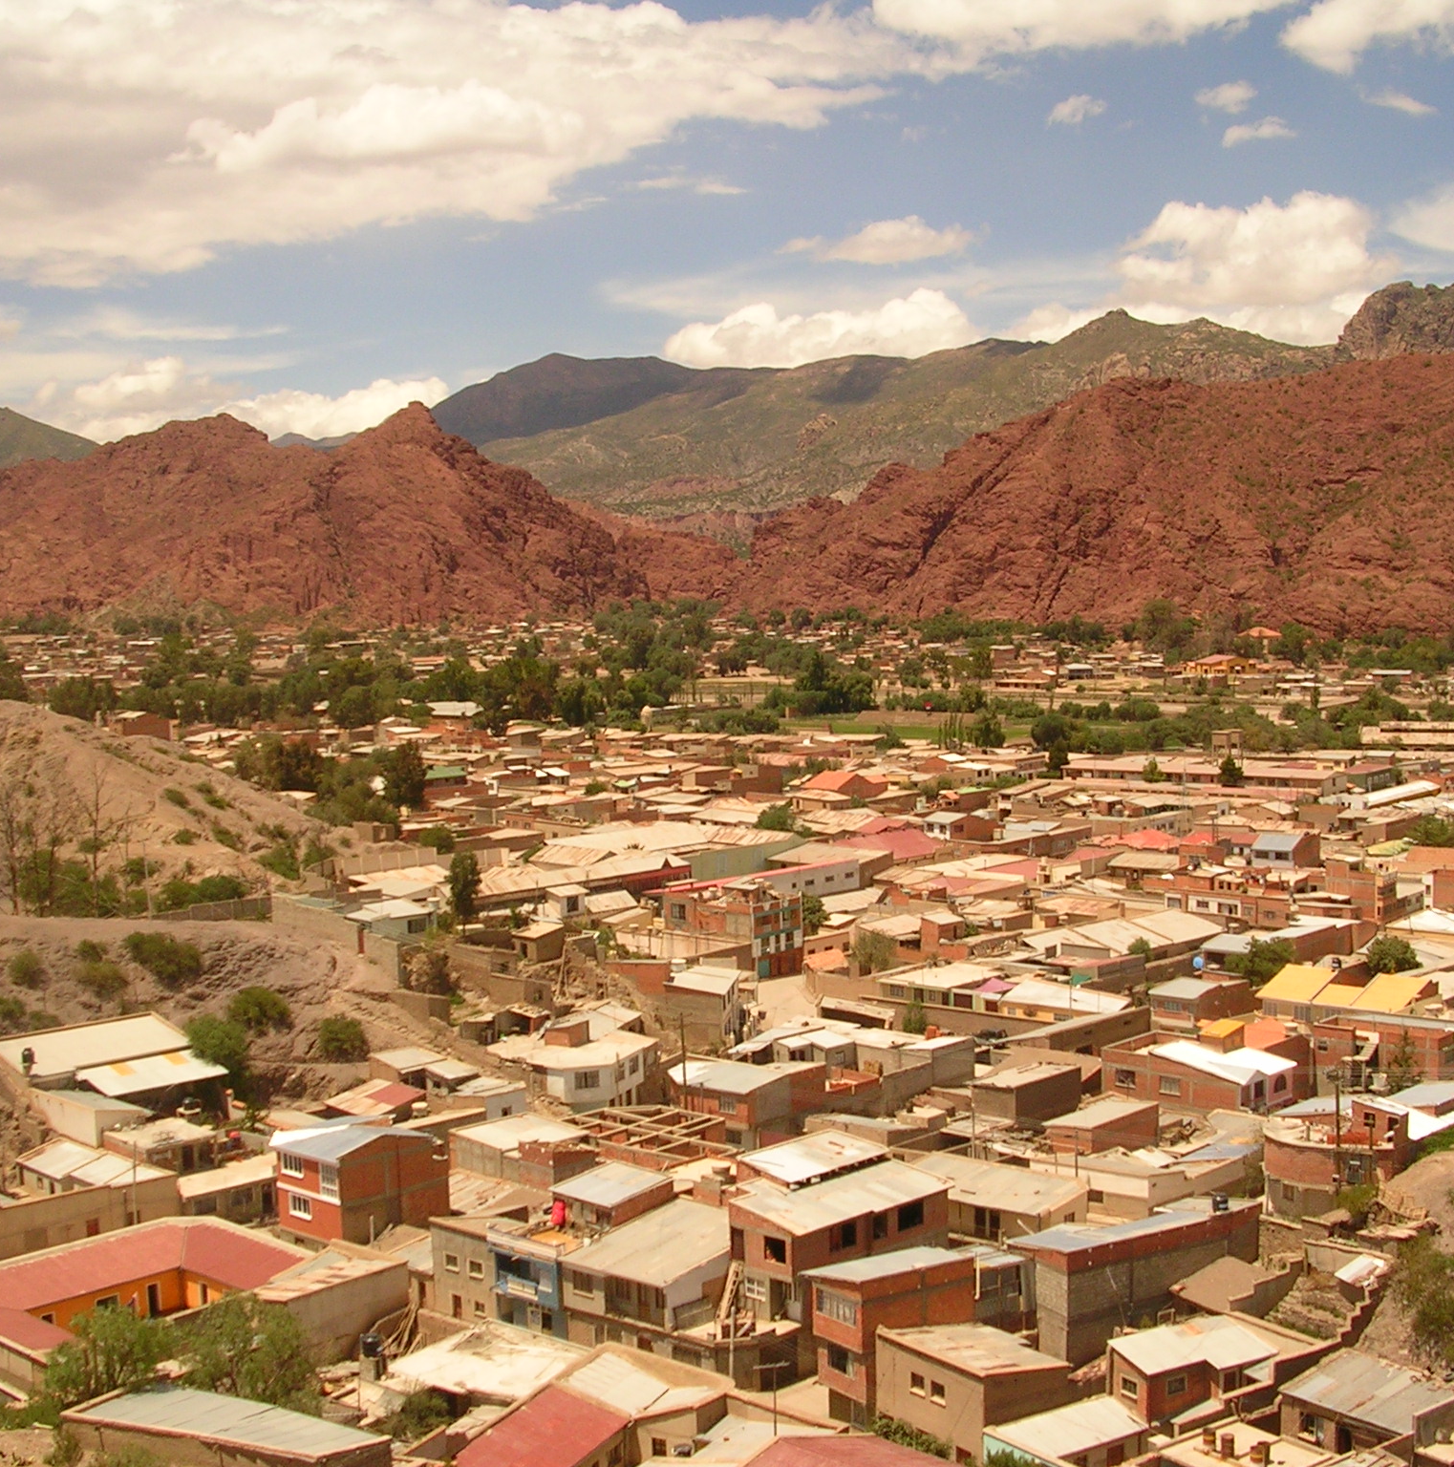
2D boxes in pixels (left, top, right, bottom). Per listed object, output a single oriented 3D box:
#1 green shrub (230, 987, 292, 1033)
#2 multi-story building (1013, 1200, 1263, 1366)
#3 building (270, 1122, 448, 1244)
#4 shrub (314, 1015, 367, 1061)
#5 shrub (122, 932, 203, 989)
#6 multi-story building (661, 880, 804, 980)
[{"bbox_3d":[-42.133,24.990,193.466,5.400,4.000,5.000,-2,5,-13],"label":"green shrub"},{"bbox_3d":[26.360,34.140,136.470,16.400,6.900,4.500,-5,7,-33],"label":"multi-story building"},{"bbox_3d":[-26.125,31.626,153.875,7.700,7.700,10.000,3,6,43],"label":"building"},{"bbox_3d":[-35.890,28.360,199.730,4.600,3.900,4.300,-1,6,0],"label":"shrub"},{"bbox_3d":[-55.720,22.420,212.160,7.600,4.800,5.500,-1,6,0],"label":"shrub"},{"bbox_3d":[0.640,26.350,293.300,16.500,11.300,10.000,4,8,42],"label":"multi-story building"}]

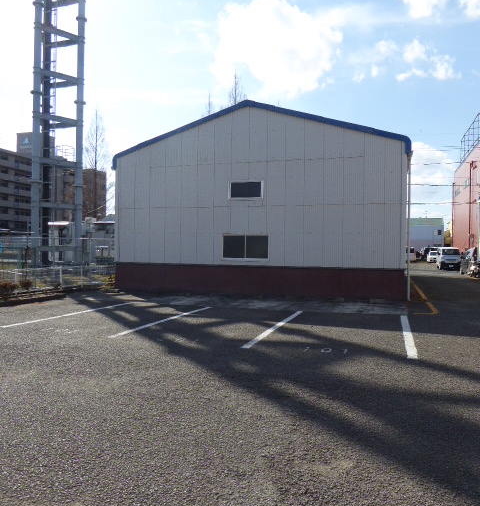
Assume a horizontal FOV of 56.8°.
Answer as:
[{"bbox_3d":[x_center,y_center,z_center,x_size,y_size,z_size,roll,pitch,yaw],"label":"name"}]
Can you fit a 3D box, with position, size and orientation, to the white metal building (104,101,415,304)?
[{"bbox_3d":[2.853,-1.888,23.001,10.480,6.560,17.000,1,0,18],"label":"white metal building"}]

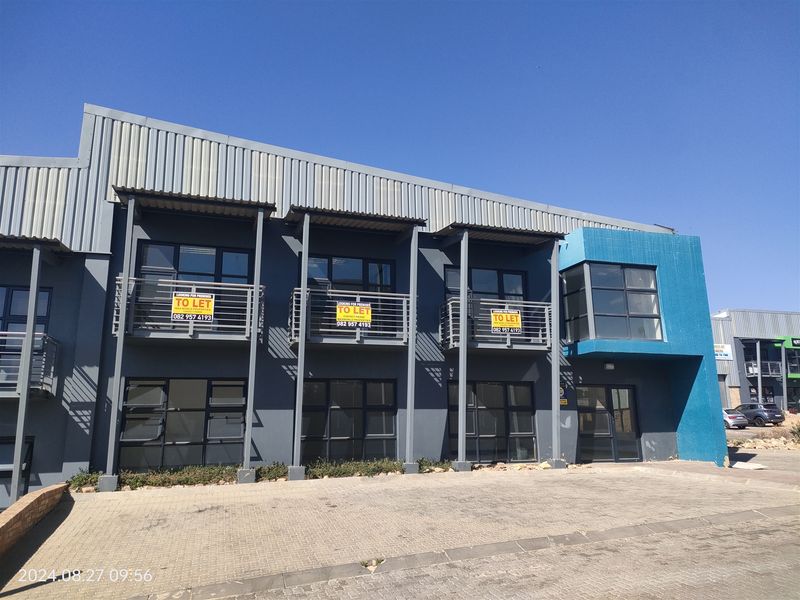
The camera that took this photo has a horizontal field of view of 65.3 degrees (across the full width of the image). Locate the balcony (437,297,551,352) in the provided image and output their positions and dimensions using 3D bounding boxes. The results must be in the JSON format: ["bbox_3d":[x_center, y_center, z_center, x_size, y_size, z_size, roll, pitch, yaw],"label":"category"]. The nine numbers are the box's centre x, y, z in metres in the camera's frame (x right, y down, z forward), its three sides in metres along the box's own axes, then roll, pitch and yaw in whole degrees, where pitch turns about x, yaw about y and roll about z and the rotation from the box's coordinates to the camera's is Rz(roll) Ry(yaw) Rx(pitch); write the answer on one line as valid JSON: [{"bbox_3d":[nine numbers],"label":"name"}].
[{"bbox_3d":[2.304,0.628,14.931,2.749,1.229,0.750,3,-12,-19],"label":"balcony"}]

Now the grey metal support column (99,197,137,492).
[{"bbox_3d":[-5.282,0.770,11.785,0.340,5.527,0.340,3,-9,-19],"label":"grey metal support column"}]

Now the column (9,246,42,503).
[{"bbox_3d":[-6.686,1.498,11.113,0.280,4.956,0.280,3,-9,-19],"label":"column"}]

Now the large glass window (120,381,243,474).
[{"bbox_3d":[-4.735,2.762,13.806,2.610,2.080,0.120,3,-13,-18],"label":"large glass window"}]

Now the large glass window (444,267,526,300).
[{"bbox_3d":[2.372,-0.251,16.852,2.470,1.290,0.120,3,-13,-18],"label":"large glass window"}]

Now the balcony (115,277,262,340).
[{"bbox_3d":[-4.639,0.320,13.908,3.100,1.230,0.870,3,-13,-18],"label":"balcony"}]

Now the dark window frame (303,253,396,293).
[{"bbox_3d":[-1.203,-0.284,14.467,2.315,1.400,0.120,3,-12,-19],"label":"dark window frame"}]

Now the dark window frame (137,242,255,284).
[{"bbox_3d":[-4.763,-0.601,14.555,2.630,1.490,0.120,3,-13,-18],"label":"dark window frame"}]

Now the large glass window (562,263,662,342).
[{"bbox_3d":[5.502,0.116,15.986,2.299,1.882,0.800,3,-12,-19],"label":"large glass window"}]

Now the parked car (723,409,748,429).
[{"bbox_3d":[21.695,8.215,43.226,1.800,1.430,4.400,3,-13,-15],"label":"parked car"}]

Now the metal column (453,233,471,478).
[{"bbox_3d":[1.450,1.105,14.127,0.320,5.435,0.320,4,-9,-19],"label":"metal column"}]

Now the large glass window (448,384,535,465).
[{"bbox_3d":[2.213,2.938,15.053,2.401,1.954,0.120,3,-12,-19],"label":"large glass window"}]

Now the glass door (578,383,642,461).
[{"bbox_3d":[5.772,3.392,17.164,1.960,2.100,0.120,3,-13,-18],"label":"glass door"}]

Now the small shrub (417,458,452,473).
[{"bbox_3d":[0.823,3.906,14.840,0.920,0.320,0.500,3,-13,-18],"label":"small shrub"}]

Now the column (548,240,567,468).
[{"bbox_3d":[3.947,1.319,15.695,0.300,5.700,0.300,3,-10,-18],"label":"column"}]

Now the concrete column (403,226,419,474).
[{"bbox_3d":[0.290,1.114,14.523,0.300,5.700,0.300,3,-10,-18],"label":"concrete column"}]

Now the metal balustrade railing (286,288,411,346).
[{"bbox_3d":[-1.045,0.452,13.795,2.714,1.208,0.800,3,-12,-19],"label":"metal balustrade railing"}]

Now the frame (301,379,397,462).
[{"bbox_3d":[-1.230,2.934,14.935,2.490,2.130,0.120,3,-13,-18],"label":"frame"}]

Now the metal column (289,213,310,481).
[{"bbox_3d":[-2.032,0.895,12.923,0.320,5.512,0.320,4,-9,-19],"label":"metal column"}]

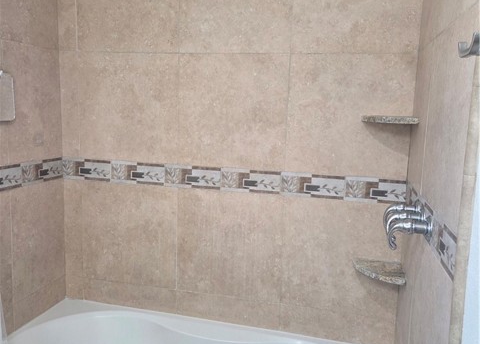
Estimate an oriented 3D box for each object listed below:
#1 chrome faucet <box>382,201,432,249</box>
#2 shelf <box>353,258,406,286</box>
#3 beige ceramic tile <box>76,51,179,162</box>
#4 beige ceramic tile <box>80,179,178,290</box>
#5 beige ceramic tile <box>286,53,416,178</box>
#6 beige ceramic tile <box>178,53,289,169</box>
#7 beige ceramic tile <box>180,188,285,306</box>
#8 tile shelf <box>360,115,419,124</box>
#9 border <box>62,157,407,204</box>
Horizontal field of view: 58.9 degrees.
[{"bbox_3d":[0.486,0.154,1.252,0.107,0.109,0.262,4,8,13],"label":"chrome faucet"},{"bbox_3d":[0.508,0.368,1.568,0.178,0.028,0.143,4,8,13],"label":"shelf"},{"bbox_3d":[-0.473,-0.265,1.794,0.458,0.463,0.012,4,8,13],"label":"beige ceramic tile"},{"bbox_3d":[-0.489,0.277,1.870,0.458,0.452,0.012,4,8,13],"label":"beige ceramic tile"},{"bbox_3d":[0.416,-0.208,1.620,0.457,0.460,0.012,4,9,13],"label":"beige ceramic tile"},{"bbox_3d":[-0.031,-0.237,1.693,0.451,0.463,0.012,4,8,13],"label":"beige ceramic tile"},{"bbox_3d":[-0.049,0.310,1.805,0.457,0.457,0.012,4,9,13],"label":"beige ceramic tile"},{"bbox_3d":[0.533,-0.186,1.514,0.185,0.024,0.150,4,9,13],"label":"tile shelf"},{"bbox_3d":[-0.084,0.036,1.773,1.467,0.091,0.012,4,9,13],"label":"border"}]

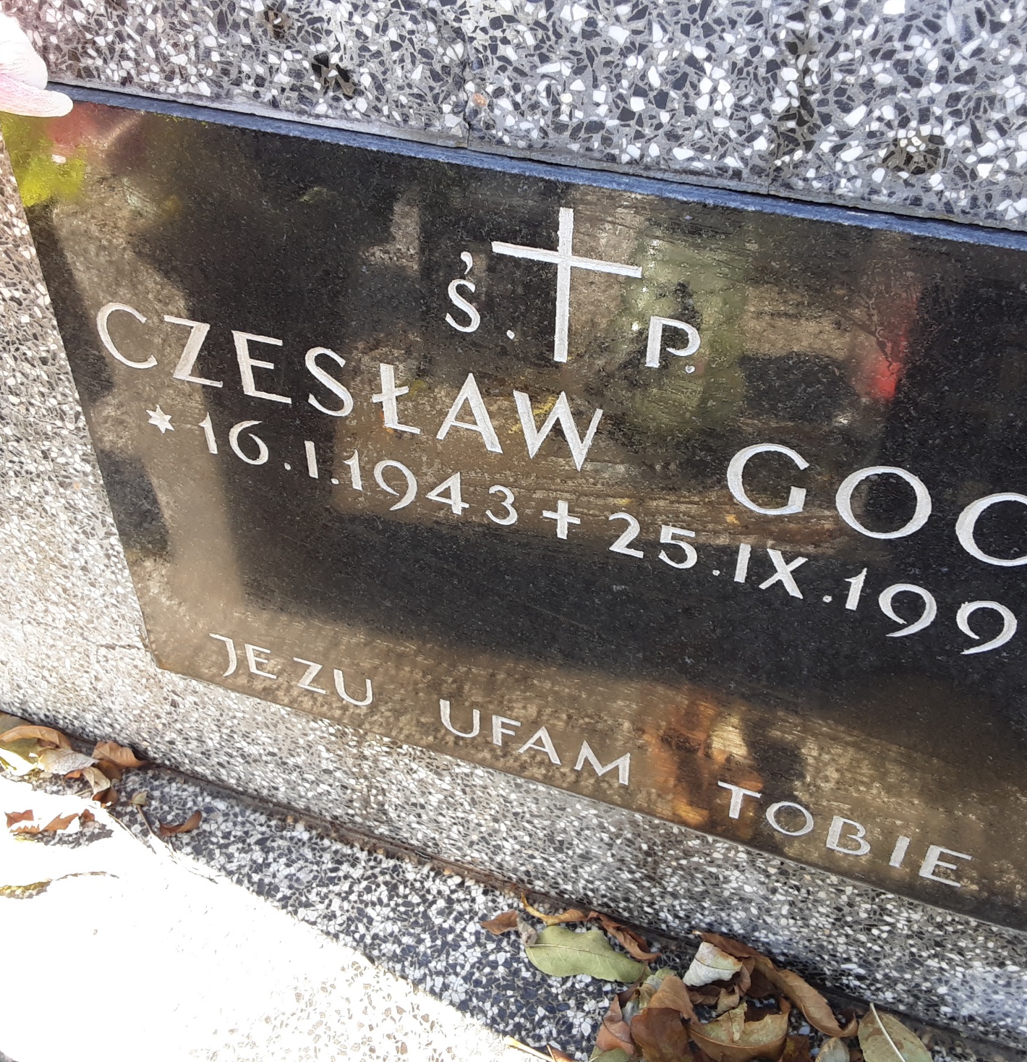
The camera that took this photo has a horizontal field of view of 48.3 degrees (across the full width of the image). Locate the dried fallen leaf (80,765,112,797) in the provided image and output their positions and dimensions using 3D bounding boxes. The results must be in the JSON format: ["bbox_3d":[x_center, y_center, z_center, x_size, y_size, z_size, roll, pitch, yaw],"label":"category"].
[{"bbox_3d":[-0.319,0.192,0.877,0.018,0.013,0.026,-26,48,-25],"label":"dried fallen leaf"}]

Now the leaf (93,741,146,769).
[{"bbox_3d":[-0.352,0.200,1.024,0.047,0.018,0.018,12,41,13],"label":"leaf"}]

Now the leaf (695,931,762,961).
[{"bbox_3d":[0.140,0.278,0.759,0.045,0.015,0.012,18,45,19],"label":"leaf"}]

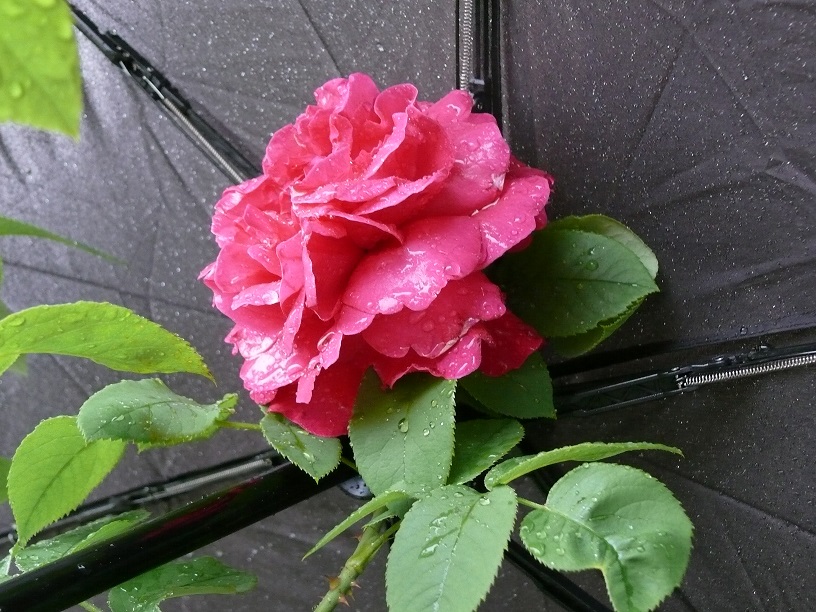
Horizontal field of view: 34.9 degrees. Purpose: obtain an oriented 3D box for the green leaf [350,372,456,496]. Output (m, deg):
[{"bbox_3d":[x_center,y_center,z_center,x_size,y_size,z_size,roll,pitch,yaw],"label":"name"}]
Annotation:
[{"bbox_3d":[-0.001,0.038,0.374,0.031,0.010,0.042,3,74,1],"label":"green leaf"}]

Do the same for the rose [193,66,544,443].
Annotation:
[{"bbox_3d":[-0.009,-0.015,0.372,0.104,0.078,0.104,0,59,30],"label":"rose"}]

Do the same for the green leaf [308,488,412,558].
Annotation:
[{"bbox_3d":[-0.014,0.061,0.362,0.037,0.011,0.020,-34,15,-7],"label":"green leaf"}]

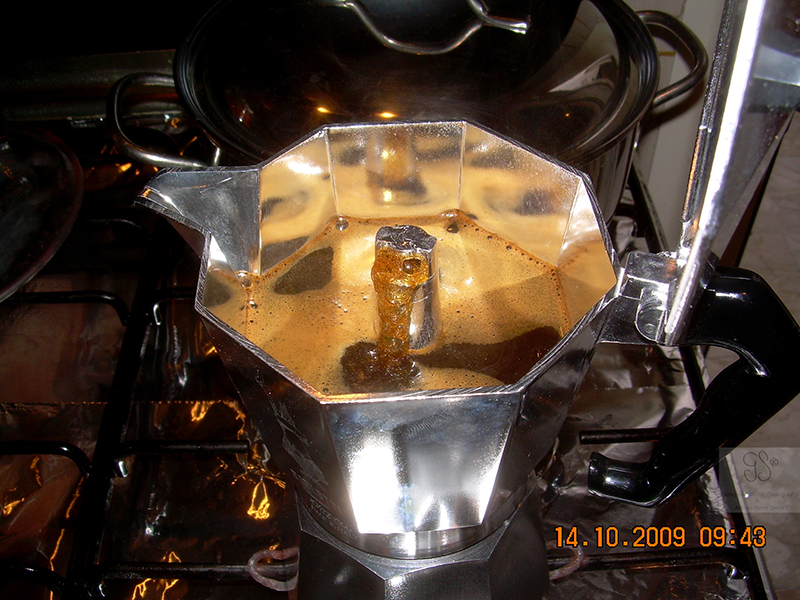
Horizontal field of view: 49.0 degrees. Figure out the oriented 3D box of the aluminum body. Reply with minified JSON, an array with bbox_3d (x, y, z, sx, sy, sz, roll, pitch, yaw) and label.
[{"bbox_3d":[-0.008,0.012,0.245,0.127,0.085,0.105,13,48,14],"label":"aluminum body"}]

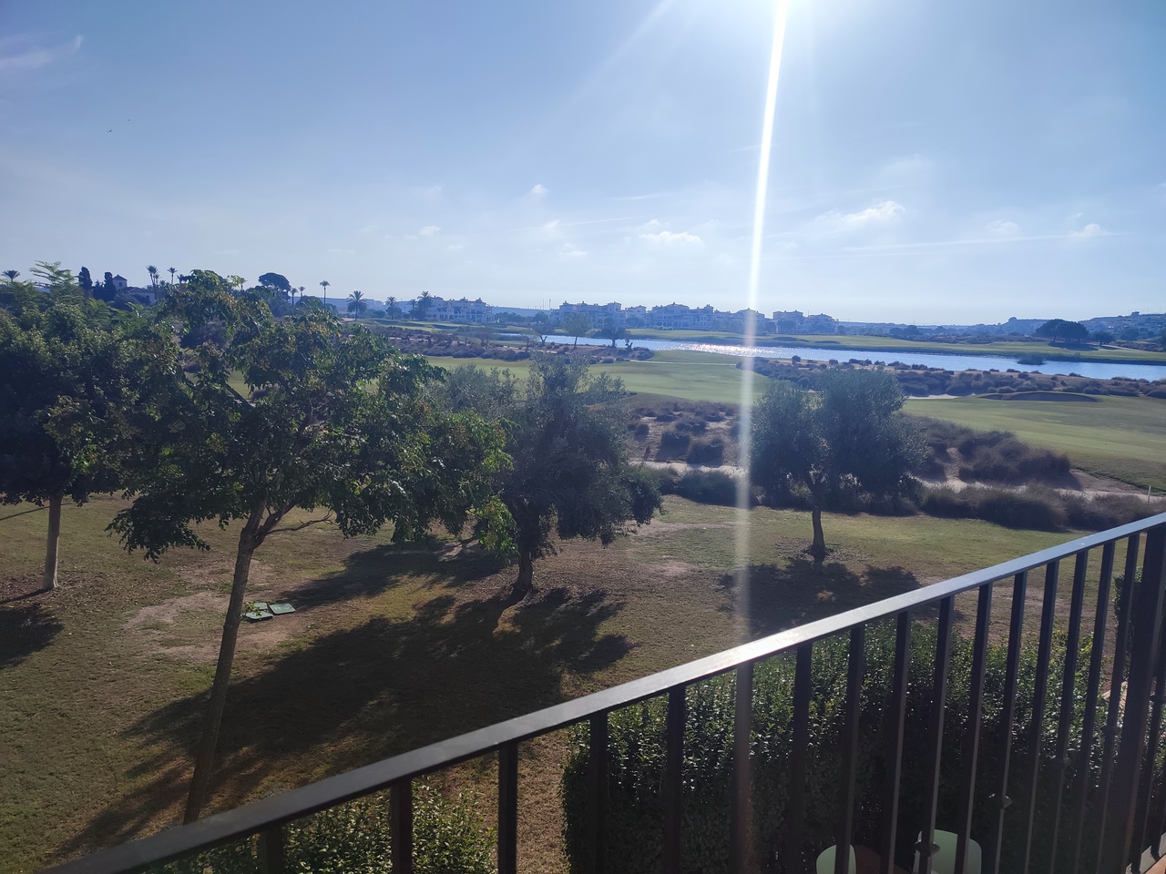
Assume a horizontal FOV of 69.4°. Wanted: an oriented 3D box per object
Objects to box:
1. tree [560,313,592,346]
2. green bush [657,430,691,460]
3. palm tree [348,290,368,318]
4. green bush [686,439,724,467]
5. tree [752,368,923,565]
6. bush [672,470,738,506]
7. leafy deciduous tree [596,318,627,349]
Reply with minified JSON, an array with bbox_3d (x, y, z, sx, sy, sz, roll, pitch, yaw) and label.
[{"bbox_3d":[-1.087,-17.161,133.929,5.212,5.457,5.212,2,8,0],"label":"tree"},{"bbox_3d":[3.353,0.249,31.133,1.278,1.012,1.214,2,8,0],"label":"green bush"},{"bbox_3d":[-78.150,-45.928,291.885,7.583,9.994,7.583,2,8,0],"label":"palm tree"},{"bbox_3d":[4.299,0.534,29.754,1.350,0.915,1.282,2,8,0],"label":"green bush"},{"bbox_3d":[5.343,0.627,17.739,3.598,4.135,3.491,2,8,0],"label":"tree"},{"bbox_3d":[3.454,1.403,23.721,1.845,0.946,1.476,2,8,0],"label":"bush"},{"bbox_3d":[4.565,-16.589,133.979,4.923,4.887,4.923,2,8,0],"label":"leafy deciduous tree"}]

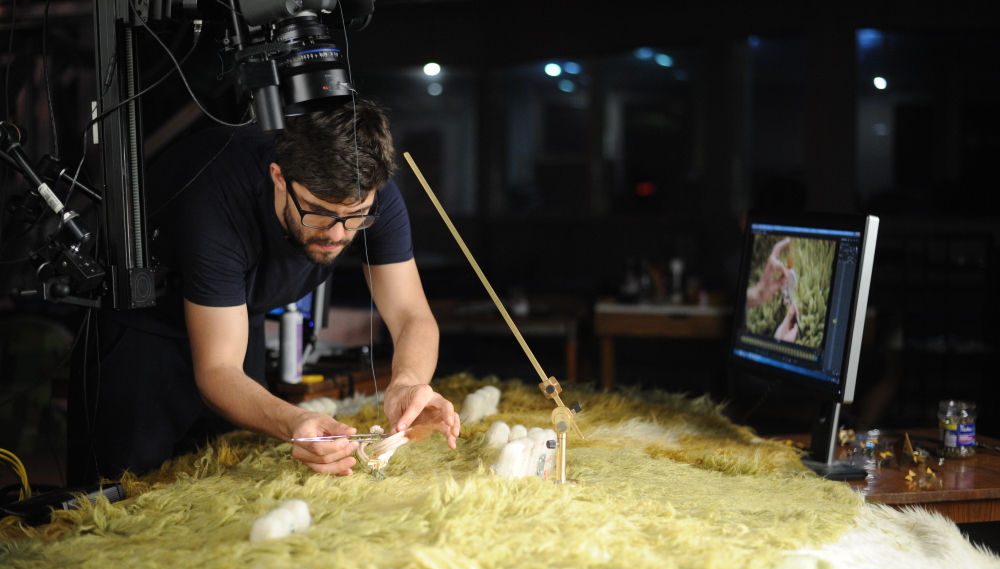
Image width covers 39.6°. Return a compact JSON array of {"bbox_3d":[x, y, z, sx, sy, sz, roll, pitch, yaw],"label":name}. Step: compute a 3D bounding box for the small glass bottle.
[{"bbox_3d":[0.989,0.311,2.997,0.082,0.115,0.082,-2,5,-12],"label":"small glass bottle"}]

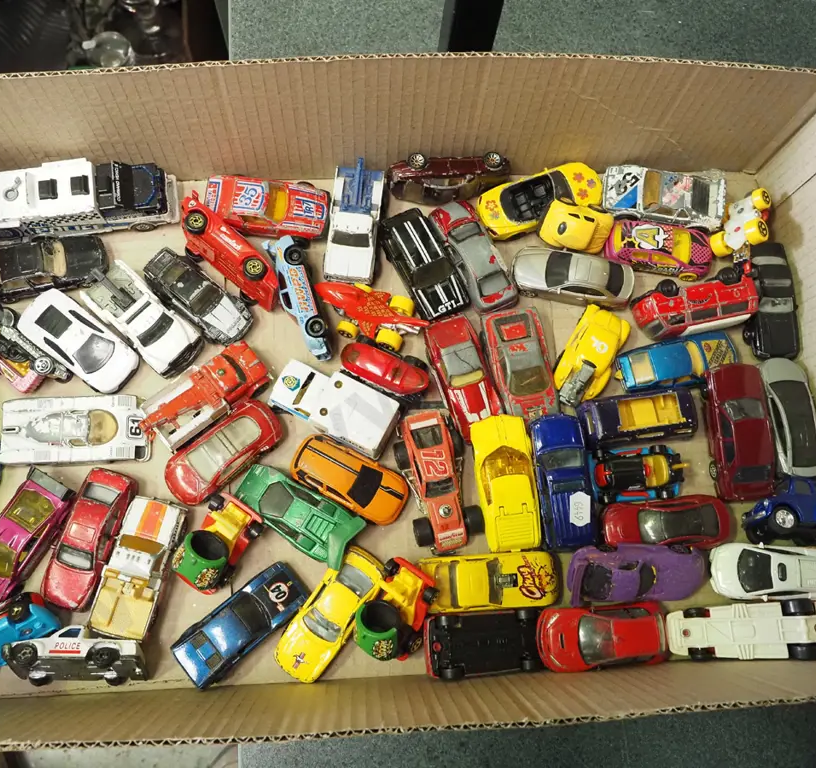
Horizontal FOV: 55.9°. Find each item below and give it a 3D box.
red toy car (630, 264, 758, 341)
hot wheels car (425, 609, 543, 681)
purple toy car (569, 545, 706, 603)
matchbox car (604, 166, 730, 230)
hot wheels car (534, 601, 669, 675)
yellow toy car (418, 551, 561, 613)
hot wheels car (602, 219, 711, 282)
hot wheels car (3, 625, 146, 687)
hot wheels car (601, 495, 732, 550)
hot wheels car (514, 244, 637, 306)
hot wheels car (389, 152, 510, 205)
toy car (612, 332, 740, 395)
[{"bbox_3d":[0.173,-0.049,0.467,0.070,0.028,0.029,-12,80,-5],"label":"red toy car"},{"bbox_3d":[0.045,0.140,0.421,0.068,0.022,0.033,-4,77,-4],"label":"hot wheels car"},{"bbox_3d":[0.122,0.101,0.409,0.071,0.019,0.030,1,102,-1],"label":"purple toy car"},{"bbox_3d":[0.154,-0.113,0.463,0.072,0.020,0.031,6,77,0],"label":"matchbox car"},{"bbox_3d":[0.103,0.133,0.406,0.069,0.022,0.032,-3,78,-2],"label":"hot wheels car"},{"bbox_3d":[0.043,0.106,0.410,0.074,0.022,0.030,-3,78,-2],"label":"yellow toy car"},{"bbox_3d":[0.157,-0.083,0.477,0.066,0.023,0.027,9,77,-1],"label":"hot wheels car"},{"bbox_3d":[-0.175,0.142,0.406,0.067,0.028,0.022,1,52,-3],"label":"hot wheels car"},{"bbox_3d":[0.142,0.076,0.421,0.070,0.019,0.029,-4,78,-2],"label":"hot wheels car"},{"bbox_3d":[0.097,-0.063,0.450,0.071,0.021,0.030,8,77,1],"label":"hot wheels car"},{"bbox_3d":[0.025,-0.122,0.457,0.071,0.029,0.021,-2,78,-2],"label":"hot wheels car"},{"bbox_3d":[0.163,-0.013,0.462,0.069,0.021,0.027,-10,78,-5],"label":"toy car"}]

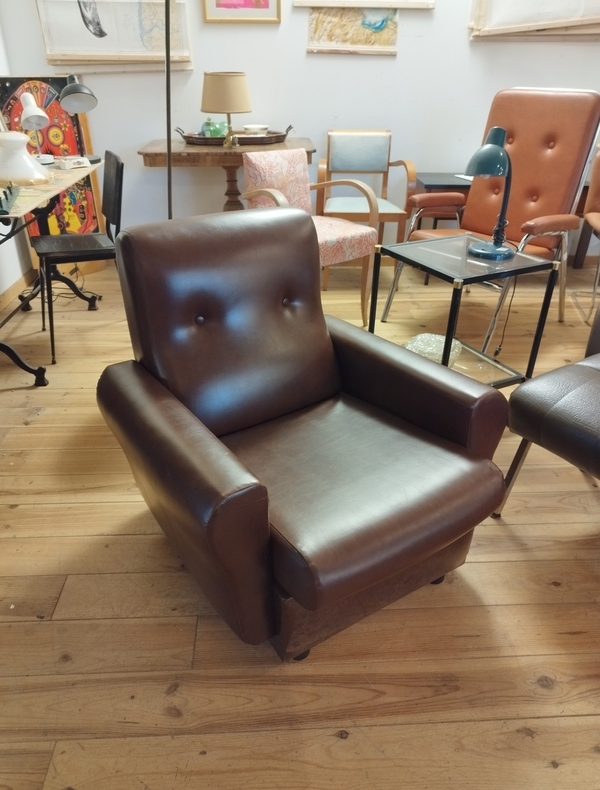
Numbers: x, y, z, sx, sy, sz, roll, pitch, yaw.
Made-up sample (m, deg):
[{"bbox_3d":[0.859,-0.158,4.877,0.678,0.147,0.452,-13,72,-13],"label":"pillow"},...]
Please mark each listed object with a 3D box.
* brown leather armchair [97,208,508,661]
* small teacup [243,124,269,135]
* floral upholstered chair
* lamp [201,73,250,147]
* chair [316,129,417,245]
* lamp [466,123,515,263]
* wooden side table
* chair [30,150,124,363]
[{"bbox_3d":[0.003,0.042,1.377,0.770,0.780,0.860,-17,35,-27],"label":"brown leather armchair"},{"bbox_3d":[-0.251,-1.493,3.123,0.140,0.055,0.140,-1,31,-3],"label":"small teacup"},{"bbox_3d":[0.039,-0.735,2.685,0.520,0.780,0.560,-24,39,-36],"label":"floral upholstered chair"},{"bbox_3d":[-0.366,-1.442,2.818,0.252,0.326,0.252,-1,31,-3],"label":"lamp"},{"bbox_3d":[0.351,-1.051,3.198,0.540,0.810,0.520,0,31,-2],"label":"chair"},{"bbox_3d":[0.723,-0.742,2.051,0.250,0.446,0.180,-13,34,-22],"label":"lamp"},{"bbox_3d":[-0.370,-0.991,3.121,0.910,0.760,0.560,-3,31,-7],"label":"wooden side table"},{"bbox_3d":[-0.953,-0.612,2.435,0.430,0.790,0.410,-13,33,-22],"label":"chair"}]

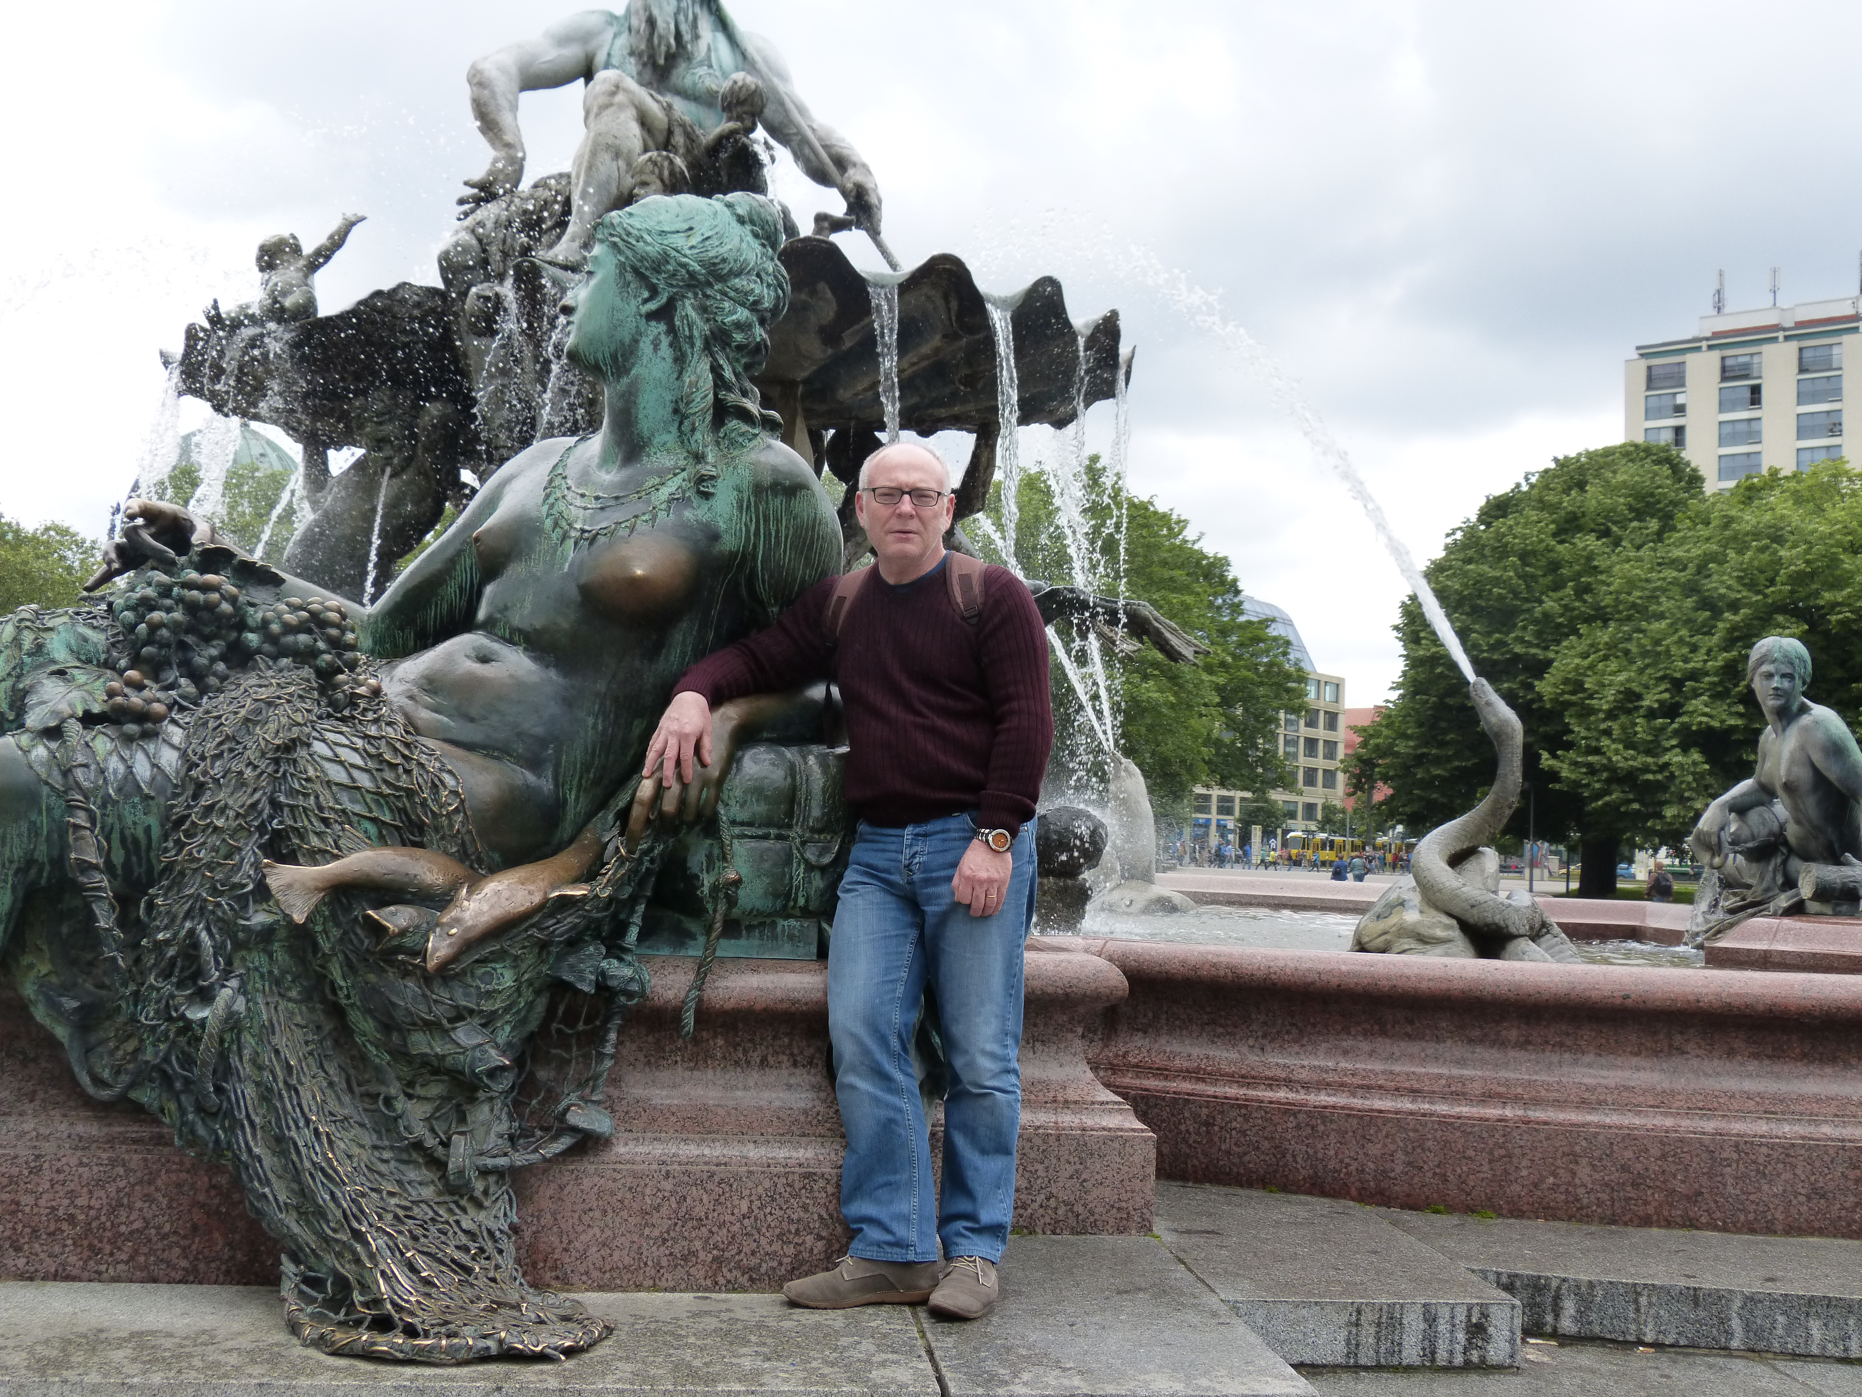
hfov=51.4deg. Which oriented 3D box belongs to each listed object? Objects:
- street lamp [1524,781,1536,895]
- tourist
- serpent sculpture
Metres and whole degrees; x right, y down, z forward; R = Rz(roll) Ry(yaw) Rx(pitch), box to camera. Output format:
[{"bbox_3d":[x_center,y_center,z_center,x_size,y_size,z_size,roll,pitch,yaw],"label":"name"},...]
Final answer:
[{"bbox_3d":[25.366,5.883,82.000,0.500,4.600,0.350,2,-4,-6],"label":"street lamp"},{"bbox_3d":[-0.171,0.344,3.900,0.780,1.740,0.480,0,-4,18],"label":"tourist"},{"bbox_3d":[2.377,0.565,8.600,1.000,1.310,0.900,-1,-5,37],"label":"serpent sculpture"}]

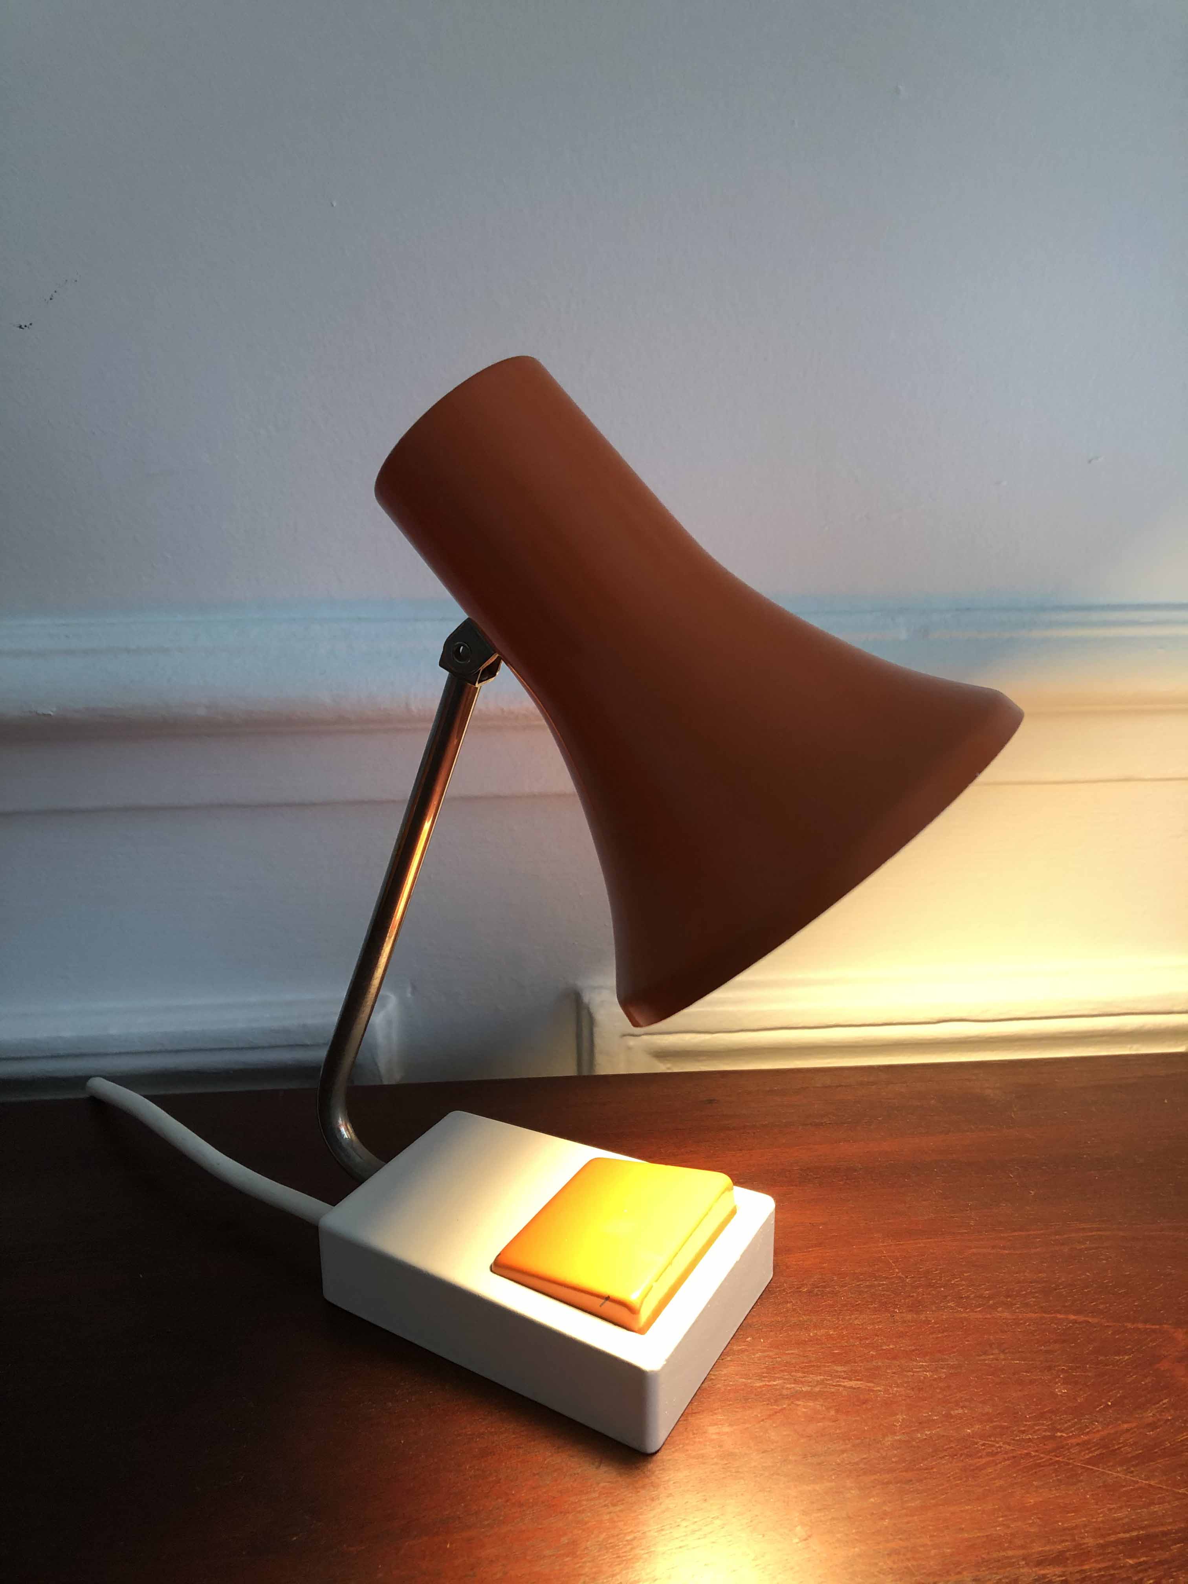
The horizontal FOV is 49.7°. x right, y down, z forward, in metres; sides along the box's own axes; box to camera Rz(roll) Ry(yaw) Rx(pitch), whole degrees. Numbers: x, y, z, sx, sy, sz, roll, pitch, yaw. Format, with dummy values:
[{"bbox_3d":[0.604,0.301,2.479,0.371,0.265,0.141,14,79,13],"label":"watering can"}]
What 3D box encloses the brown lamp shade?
[{"bbox_3d":[0.011,-0.038,0.331,0.128,0.147,0.128,-40,-1,33],"label":"brown lamp shade"}]

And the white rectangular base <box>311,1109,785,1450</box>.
[{"bbox_3d":[-0.015,0.144,0.400,0.119,0.030,0.084,10,20,27],"label":"white rectangular base"}]

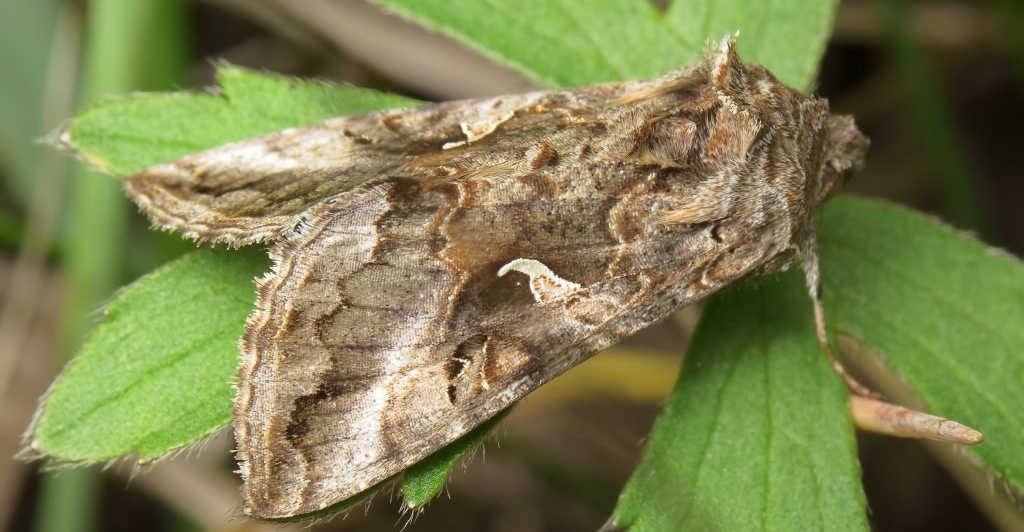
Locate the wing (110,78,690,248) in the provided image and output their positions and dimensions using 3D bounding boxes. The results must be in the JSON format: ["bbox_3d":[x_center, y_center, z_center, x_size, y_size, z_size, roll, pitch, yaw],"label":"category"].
[{"bbox_3d":[-0.003,-0.003,0.068,0.016,0.002,0.006,-10,25,6],"label":"wing"}]

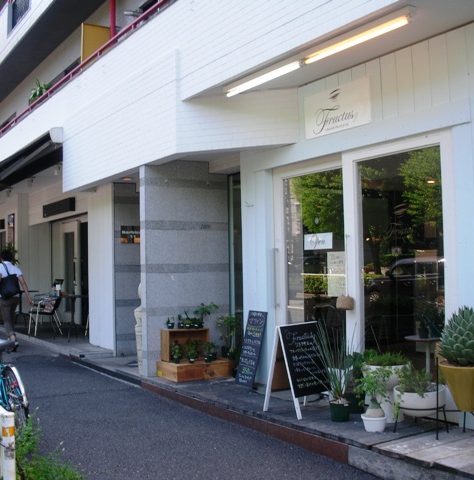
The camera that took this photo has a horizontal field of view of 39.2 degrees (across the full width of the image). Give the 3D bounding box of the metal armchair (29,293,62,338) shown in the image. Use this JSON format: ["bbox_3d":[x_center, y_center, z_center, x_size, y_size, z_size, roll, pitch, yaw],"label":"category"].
[{"bbox_3d":[-3.424,1.350,11.900,0.520,0.730,0.530,1,-3,-34],"label":"metal armchair"}]

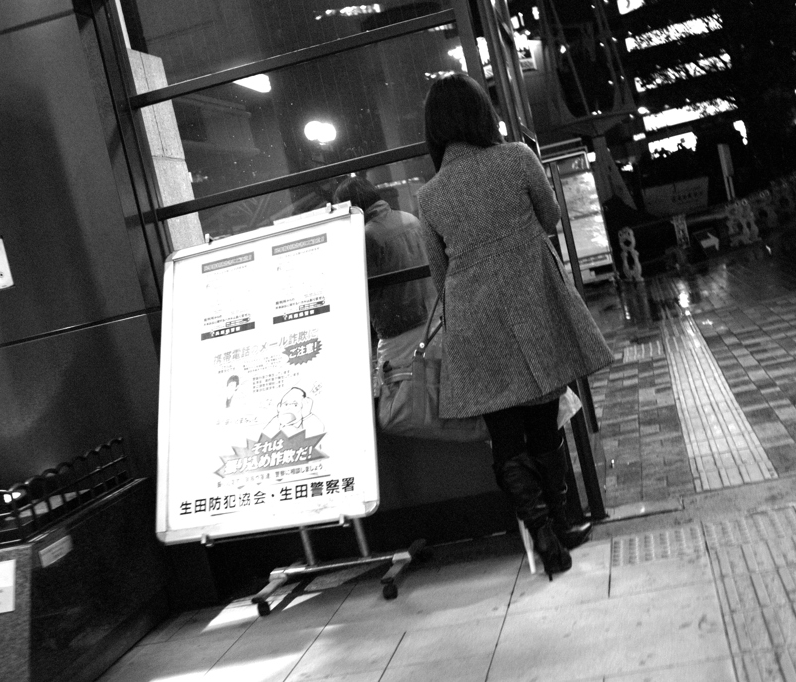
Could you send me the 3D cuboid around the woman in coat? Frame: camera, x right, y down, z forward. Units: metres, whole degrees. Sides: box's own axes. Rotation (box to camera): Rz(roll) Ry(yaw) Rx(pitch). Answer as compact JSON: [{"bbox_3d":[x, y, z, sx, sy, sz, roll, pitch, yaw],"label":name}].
[{"bbox_3d":[0.371,-0.064,3.756,0.580,1.610,0.440,-12,4,12],"label":"woman in coat"}]

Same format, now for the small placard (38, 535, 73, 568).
[{"bbox_3d":[-1.058,0.651,3.614,0.010,0.047,0.186,-12,4,12],"label":"small placard"}]

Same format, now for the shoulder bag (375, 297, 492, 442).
[{"bbox_3d":[0.106,0.108,3.880,0.393,0.493,0.160,-12,4,12],"label":"shoulder bag"}]

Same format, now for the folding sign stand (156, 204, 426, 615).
[{"bbox_3d":[-0.379,0.255,3.951,0.783,1.300,0.704,-12,4,19],"label":"folding sign stand"}]

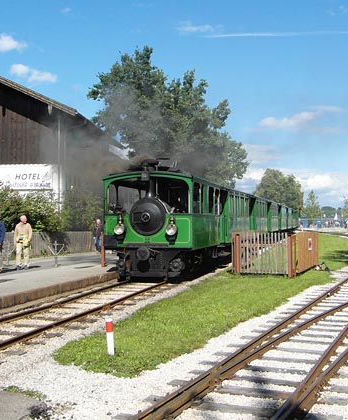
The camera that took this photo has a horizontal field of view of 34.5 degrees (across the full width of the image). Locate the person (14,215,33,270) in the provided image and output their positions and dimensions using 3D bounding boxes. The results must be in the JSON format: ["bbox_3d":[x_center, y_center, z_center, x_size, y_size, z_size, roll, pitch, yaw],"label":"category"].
[{"bbox_3d":[-4.770,1.030,17.750,0.570,1.730,0.400,0,-1,-9],"label":"person"}]

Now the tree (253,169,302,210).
[{"bbox_3d":[19.406,-2.338,105.000,9.800,10.890,9.800,0,-1,0],"label":"tree"}]

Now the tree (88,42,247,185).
[{"bbox_3d":[-0.534,-5.557,46.000,13.100,15.750,13.100,0,-1,0],"label":"tree"}]

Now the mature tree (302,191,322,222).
[{"bbox_3d":[27.500,-0.350,112.000,4.100,7.100,4.100,0,-1,0],"label":"mature tree"}]

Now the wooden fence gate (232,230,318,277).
[{"bbox_3d":[3.500,1.420,18.700,1.900,1.250,3.800,0,-1,26],"label":"wooden fence gate"}]

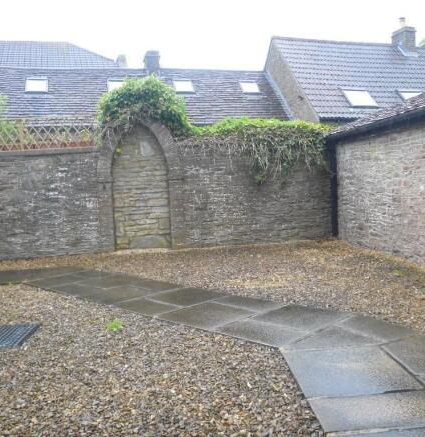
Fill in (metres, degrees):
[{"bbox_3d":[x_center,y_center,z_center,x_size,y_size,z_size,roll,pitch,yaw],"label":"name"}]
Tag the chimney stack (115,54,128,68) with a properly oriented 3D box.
[{"bbox_3d":[-4.858,-8.331,25.535,0.550,0.950,0.550,-3,4,-14],"label":"chimney stack"}]

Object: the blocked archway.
[{"bbox_3d":[-1.764,-0.772,11.705,1.423,3.078,0.300,-3,4,-9],"label":"blocked archway"}]

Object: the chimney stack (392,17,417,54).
[{"bbox_3d":[8.162,-7.737,20.116,0.649,1.777,0.814,-4,4,-19],"label":"chimney stack"}]

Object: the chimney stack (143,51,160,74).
[{"bbox_3d":[-2.304,-5.786,17.802,0.560,0.902,0.620,-3,4,-14],"label":"chimney stack"}]

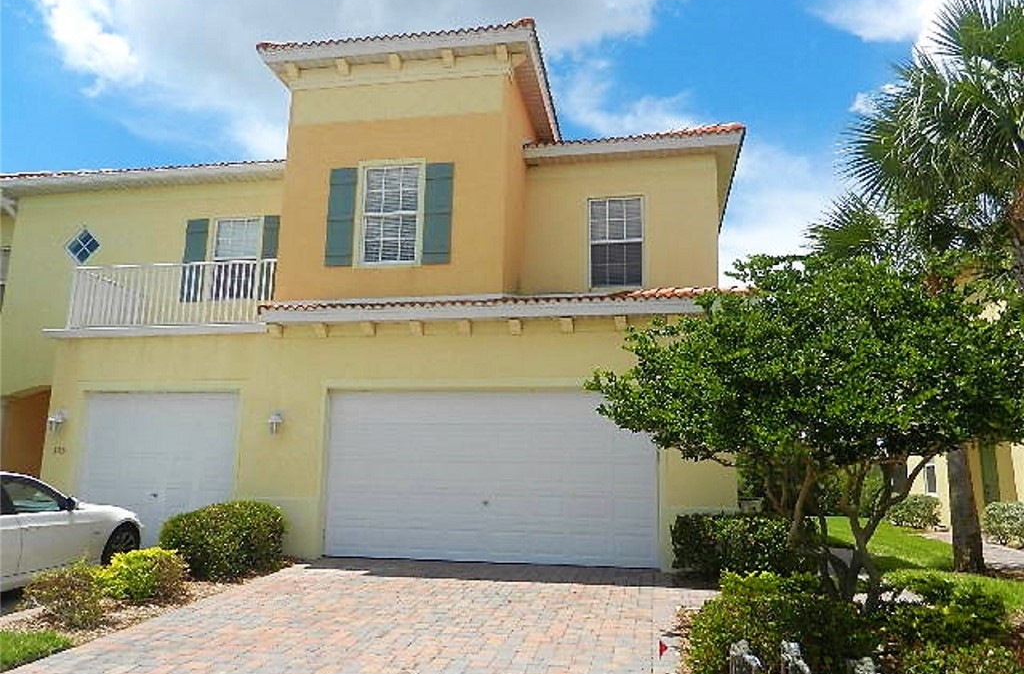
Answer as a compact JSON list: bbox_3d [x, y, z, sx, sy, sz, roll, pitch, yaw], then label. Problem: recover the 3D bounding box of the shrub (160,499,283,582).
[{"bbox_3d":[-3.665,2.565,9.438,1.320,0.940,1.450,-1,-9,10],"label":"shrub"}]

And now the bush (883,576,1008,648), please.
[{"bbox_3d":[3.807,2.405,6.542,0.970,0.500,0.970,-1,-9,10],"label":"bush"}]

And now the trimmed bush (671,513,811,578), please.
[{"bbox_3d":[2.956,2.715,9.509,1.700,0.800,0.680,-1,-9,11],"label":"trimmed bush"}]

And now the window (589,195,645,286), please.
[{"bbox_3d":[1.773,-1.598,12.551,0.910,1.590,0.100,-1,-9,10],"label":"window"}]

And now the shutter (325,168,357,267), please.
[{"bbox_3d":[-2.726,-1.902,11.791,0.450,1.630,0.050,-1,-9,11],"label":"shutter"}]

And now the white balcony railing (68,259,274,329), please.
[{"bbox_3d":[-5.464,-0.558,13.003,3.740,1.060,1.850,-1,-9,11],"label":"white balcony railing"}]

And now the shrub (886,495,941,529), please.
[{"bbox_3d":[9.068,3.920,16.625,1.100,0.720,1.200,-1,-9,10],"label":"shrub"}]

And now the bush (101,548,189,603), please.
[{"bbox_3d":[-4.014,2.601,8.121,0.849,0.504,0.849,-1,-9,11],"label":"bush"}]

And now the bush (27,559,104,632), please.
[{"bbox_3d":[-4.195,2.409,6.967,0.644,0.555,0.644,-1,-9,11],"label":"bush"}]

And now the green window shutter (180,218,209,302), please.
[{"bbox_3d":[-6.079,-1.467,14.177,0.450,1.630,0.050,-1,-9,11],"label":"green window shutter"}]

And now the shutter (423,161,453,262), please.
[{"bbox_3d":[-1.130,-1.893,11.284,0.450,1.600,0.050,-1,-9,10],"label":"shutter"}]

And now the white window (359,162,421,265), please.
[{"bbox_3d":[-1.881,-1.897,11.449,0.900,1.580,0.100,-1,-9,10],"label":"white window"}]

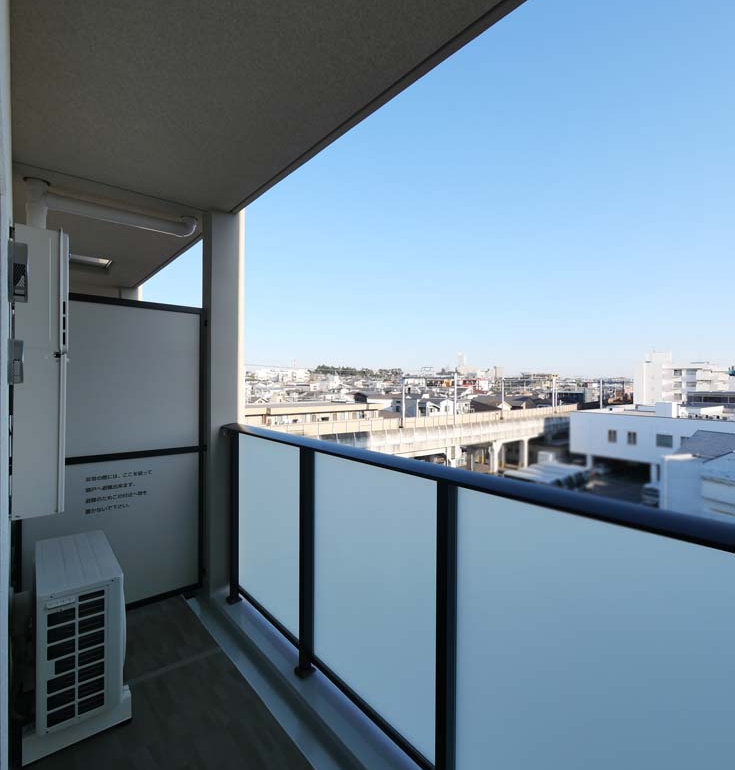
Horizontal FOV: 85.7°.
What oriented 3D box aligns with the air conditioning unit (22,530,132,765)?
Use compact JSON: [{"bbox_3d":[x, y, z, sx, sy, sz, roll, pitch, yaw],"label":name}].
[{"bbox_3d":[-1.427,1.143,1.915,0.358,0.644,0.716,0,0,-41],"label":"air conditioning unit"}]

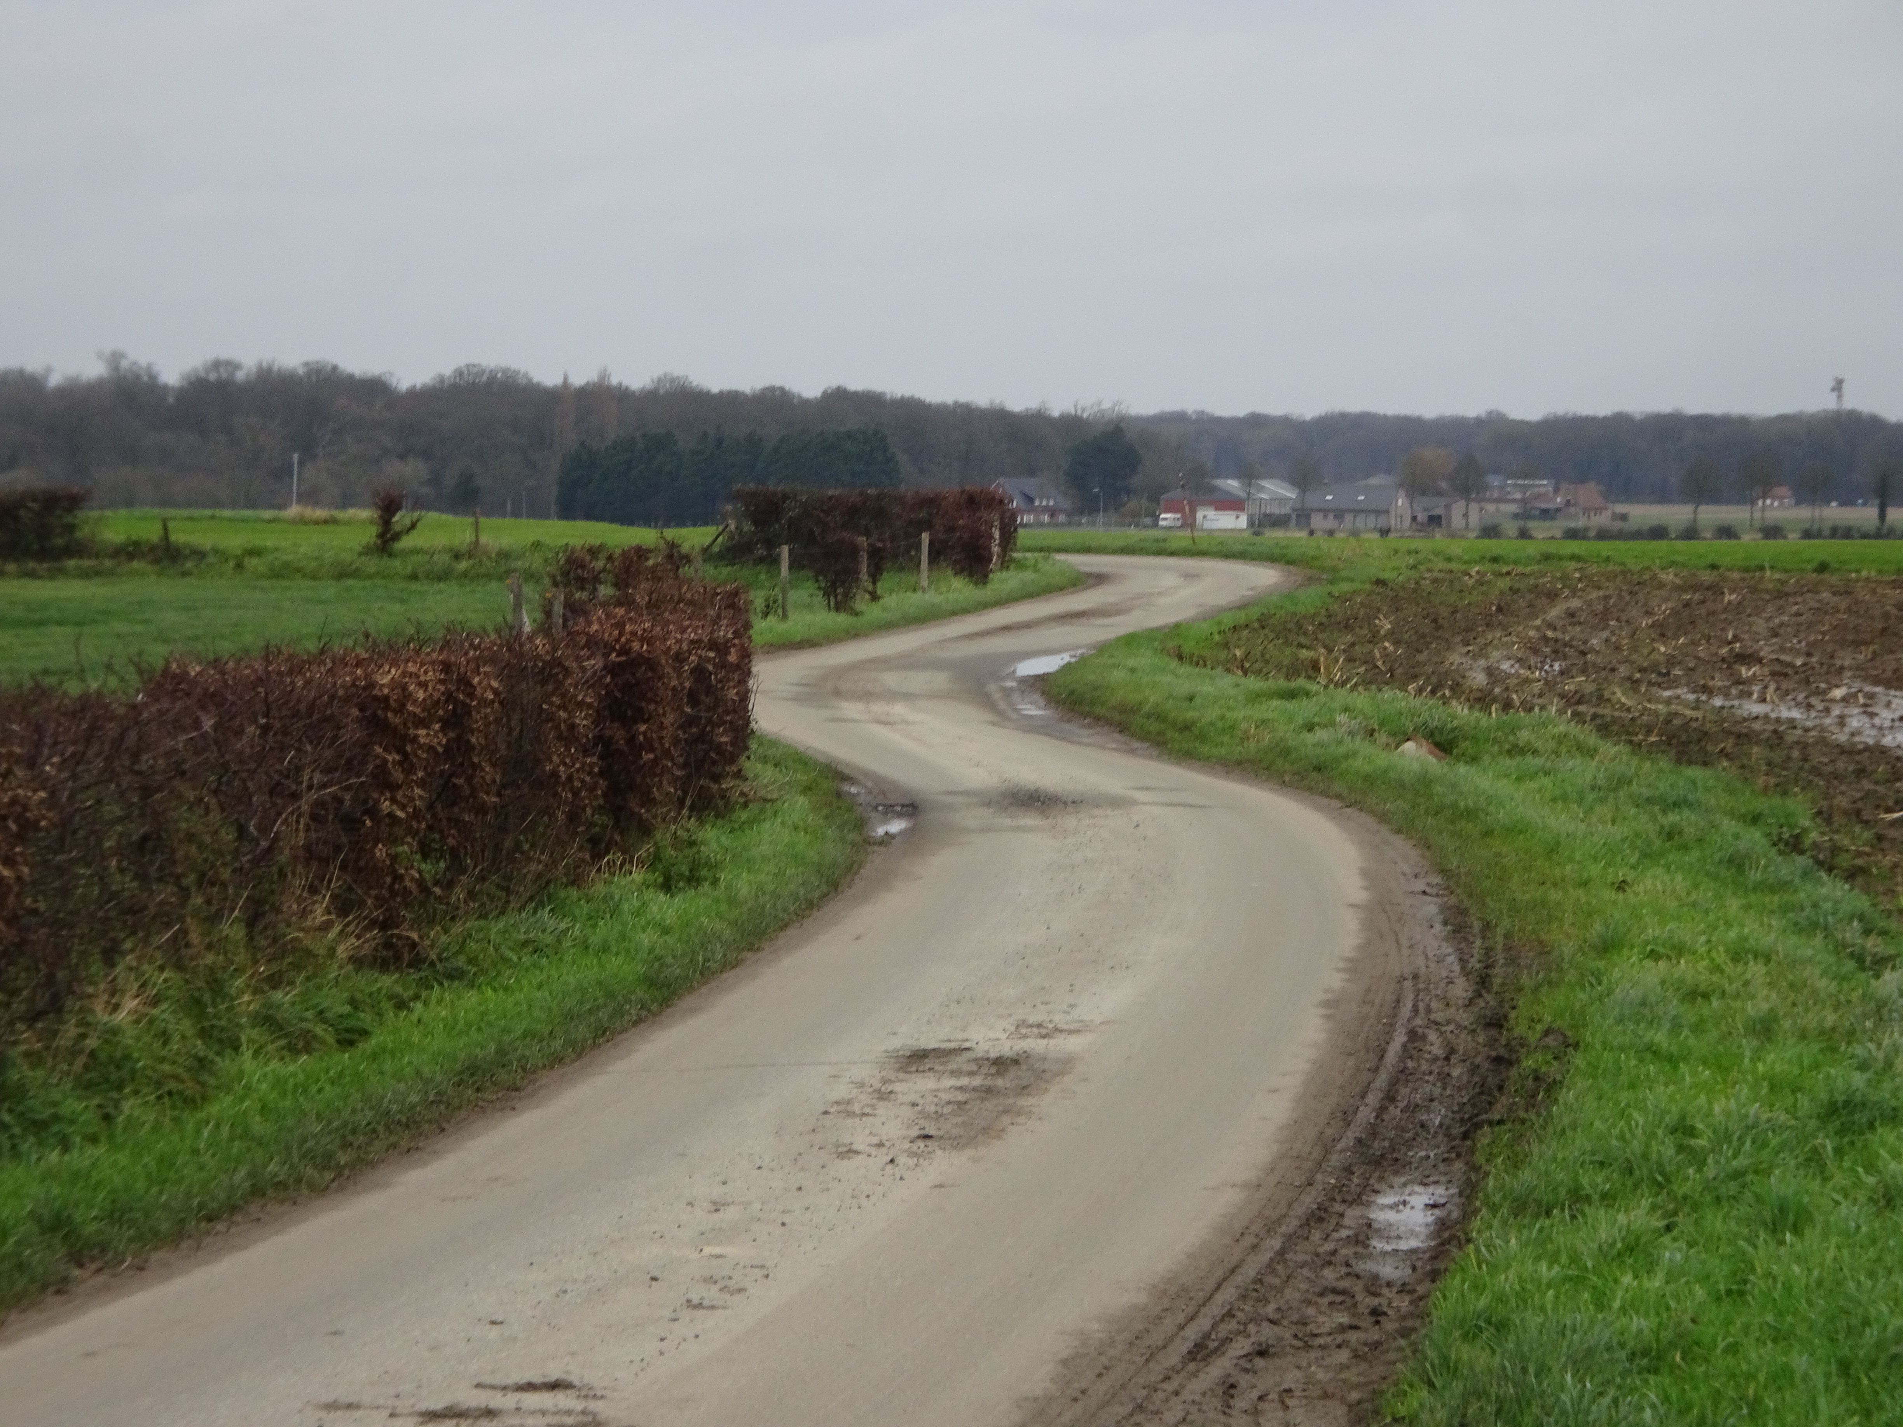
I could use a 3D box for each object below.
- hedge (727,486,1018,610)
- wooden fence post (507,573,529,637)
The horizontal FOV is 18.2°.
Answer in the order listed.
[{"bbox_3d":[-1.581,-3.442,118.000,2.500,2.100,11.000,-1,2,-26],"label":"hedge"},{"bbox_3d":[-4.591,-0.923,63.000,0.120,1.200,0.120,0,2,0],"label":"wooden fence post"}]

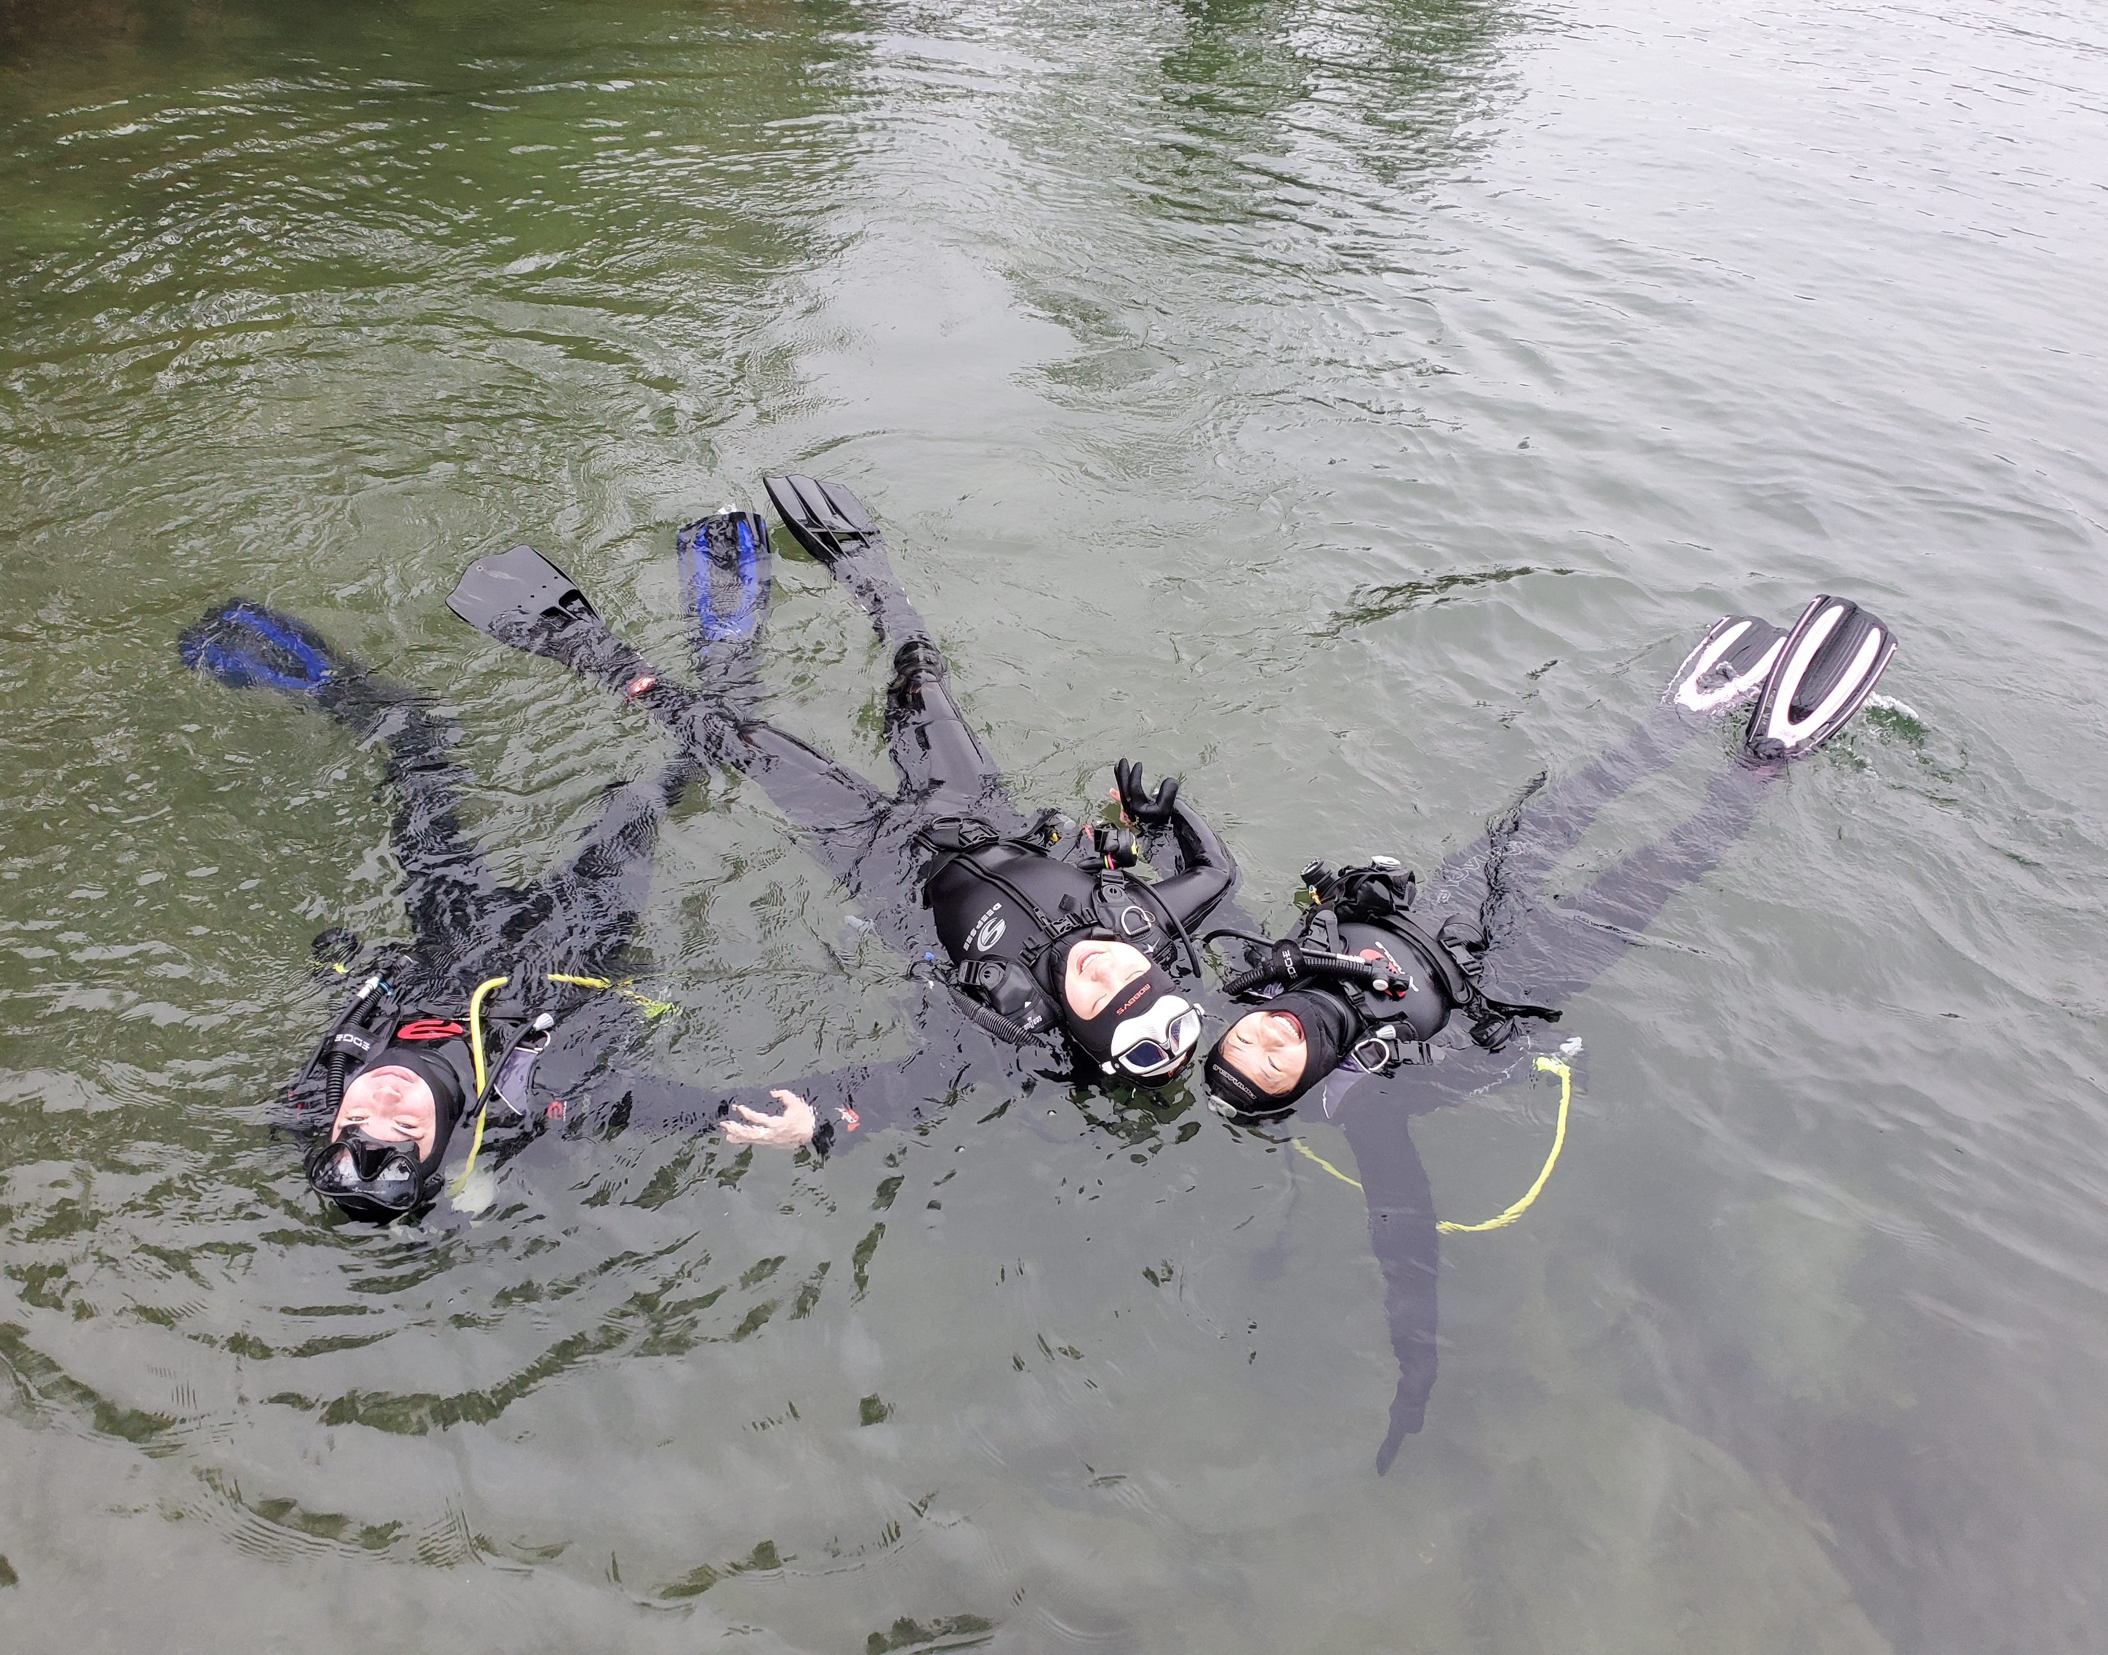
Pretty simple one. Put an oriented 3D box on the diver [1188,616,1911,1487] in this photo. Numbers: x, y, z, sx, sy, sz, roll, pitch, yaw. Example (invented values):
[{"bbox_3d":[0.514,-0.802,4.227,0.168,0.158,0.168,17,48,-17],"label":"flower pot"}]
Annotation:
[{"bbox_3d":[0.996,0.223,3.136,1.965,0.490,0.826,-31,53,-28],"label":"diver"}]

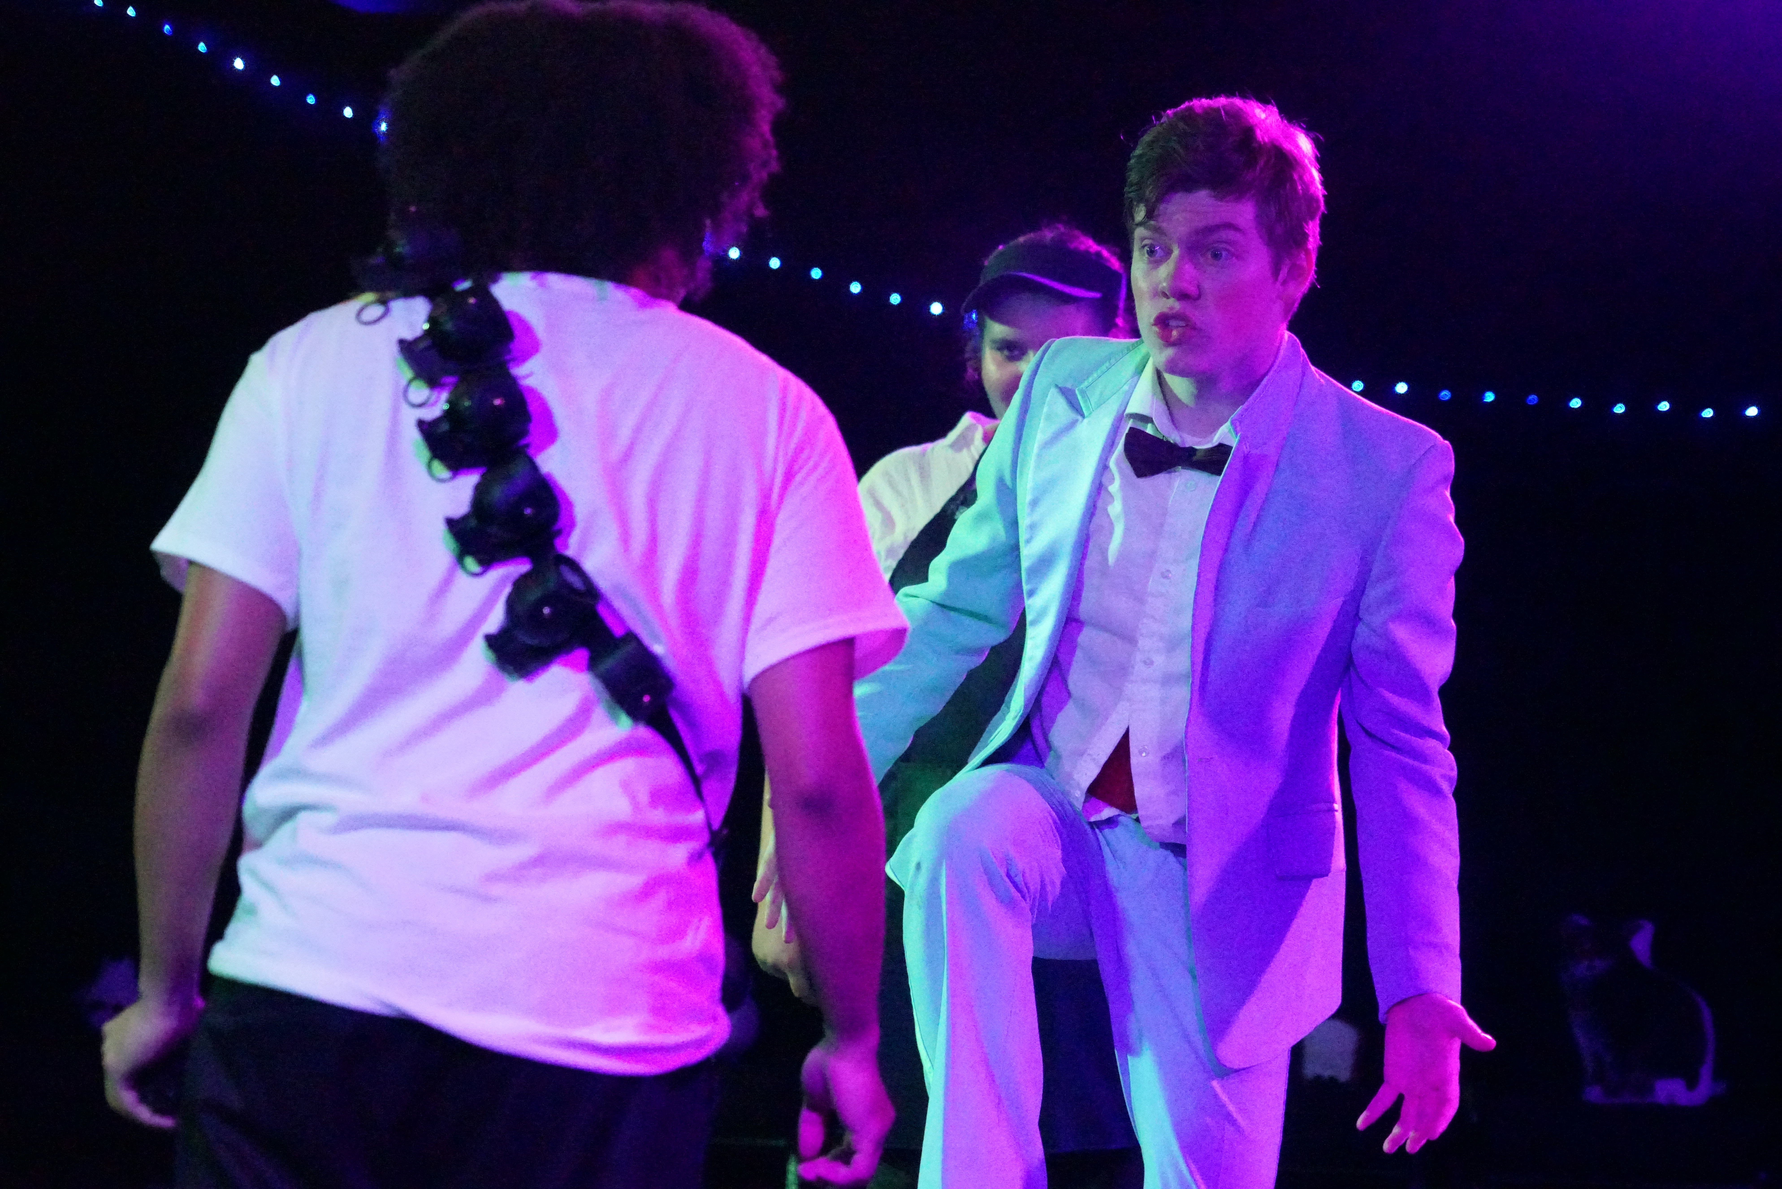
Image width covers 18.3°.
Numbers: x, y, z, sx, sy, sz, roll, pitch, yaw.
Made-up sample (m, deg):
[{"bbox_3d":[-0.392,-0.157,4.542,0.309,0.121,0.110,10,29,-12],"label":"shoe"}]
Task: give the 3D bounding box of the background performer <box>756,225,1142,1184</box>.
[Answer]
[{"bbox_3d":[0.150,0.425,6.200,0.600,1.680,0.360,0,0,12],"label":"background performer"}]

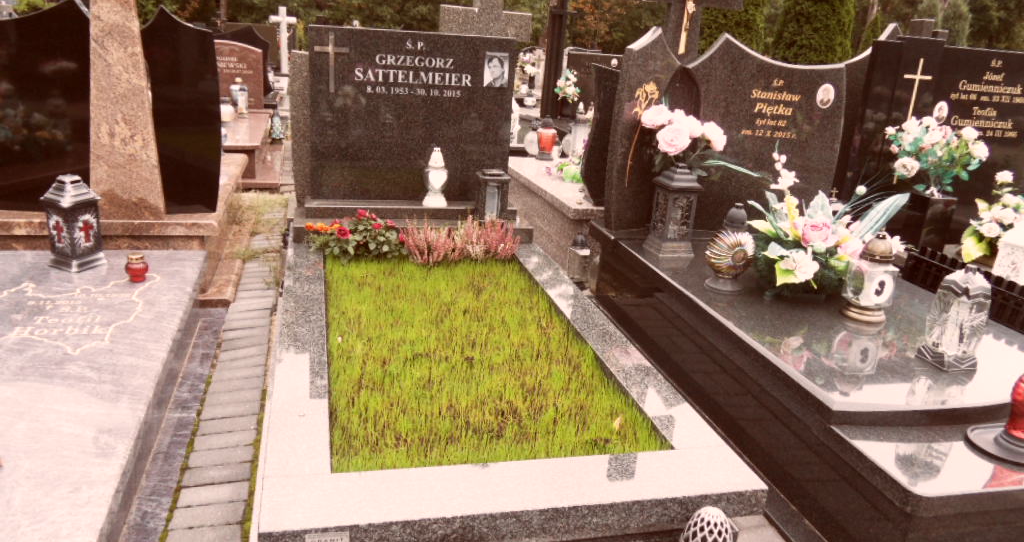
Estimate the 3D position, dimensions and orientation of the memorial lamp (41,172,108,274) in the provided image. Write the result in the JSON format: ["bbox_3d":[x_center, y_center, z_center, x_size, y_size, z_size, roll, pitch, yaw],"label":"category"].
[{"bbox_3d":[-1.853,-0.214,2.998,0.155,0.385,0.155,11,19,21],"label":"memorial lamp"}]

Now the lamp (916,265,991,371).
[{"bbox_3d":[1.398,0.141,2.201,0.140,0.300,0.135,0,18,-12],"label":"lamp"}]

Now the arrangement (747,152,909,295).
[{"bbox_3d":[1.241,-0.196,2.841,0.620,0.504,0.357,0,18,-15],"label":"arrangement"}]

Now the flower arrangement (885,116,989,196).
[{"bbox_3d":[1.861,-0.511,3.124,0.400,0.335,0.380,-1,18,-15],"label":"flower arrangement"}]

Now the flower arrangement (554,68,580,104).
[{"bbox_3d":[0.641,-2.142,8.200,0.300,0.380,0.300,0,18,-15],"label":"flower arrangement"}]

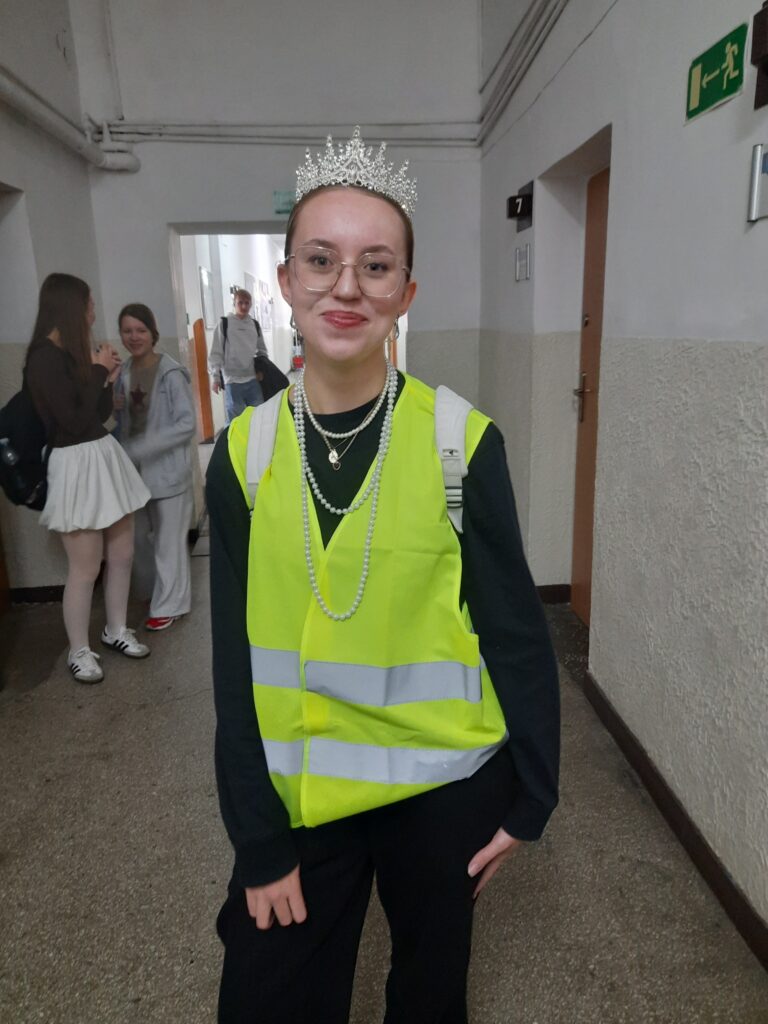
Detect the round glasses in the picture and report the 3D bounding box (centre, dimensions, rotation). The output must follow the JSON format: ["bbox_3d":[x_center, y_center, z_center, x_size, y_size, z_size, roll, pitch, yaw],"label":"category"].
[{"bbox_3d":[-0.044,-0.295,0.922,0.140,0.052,0.140,5,14,-4],"label":"round glasses"}]

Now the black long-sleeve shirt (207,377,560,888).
[{"bbox_3d":[0.012,0.185,1.064,0.500,0.740,0.270,-1,14,4],"label":"black long-sleeve shirt"}]

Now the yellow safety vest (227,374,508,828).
[{"bbox_3d":[-0.003,0.133,1.045,0.380,0.640,0.270,-1,14,4],"label":"yellow safety vest"}]

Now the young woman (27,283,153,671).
[{"bbox_3d":[-1.254,-0.124,3.175,0.470,1.723,0.460,-1,14,3],"label":"young woman"}]

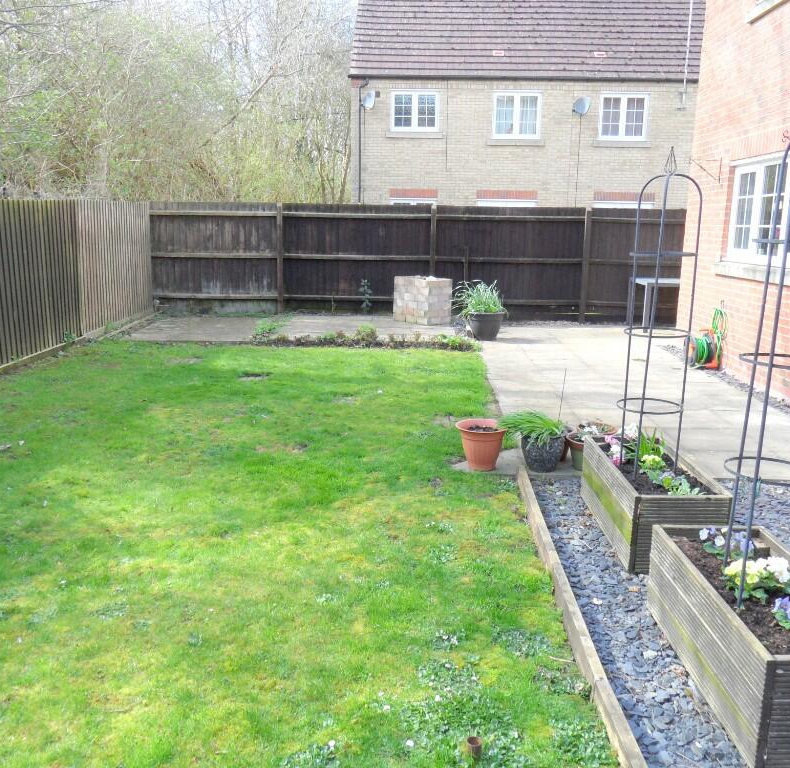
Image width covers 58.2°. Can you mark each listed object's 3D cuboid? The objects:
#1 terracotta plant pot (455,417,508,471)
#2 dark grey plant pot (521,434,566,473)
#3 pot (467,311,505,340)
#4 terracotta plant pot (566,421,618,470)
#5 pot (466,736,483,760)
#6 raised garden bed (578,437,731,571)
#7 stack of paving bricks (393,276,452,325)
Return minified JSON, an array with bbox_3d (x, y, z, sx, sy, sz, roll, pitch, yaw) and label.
[{"bbox_3d":[0.565,0.404,4.632,0.325,0.285,0.325,1,13,2],"label":"terracotta plant pot"},{"bbox_3d":[0.962,0.431,4.617,0.282,0.243,0.282,1,13,2],"label":"dark grey plant pot"},{"bbox_3d":[1.266,-0.803,9.830,0.510,0.375,0.510,1,13,2],"label":"pot"},{"bbox_3d":[1.275,0.435,4.660,0.300,0.225,0.300,1,13,2],"label":"terracotta plant pot"},{"bbox_3d":[0.236,1.083,2.110,0.044,0.053,0.044,1,13,0],"label":"pot"},{"bbox_3d":[1.297,0.588,3.673,0.430,0.365,0.926,1,13,0],"label":"raised garden bed"},{"bbox_3d":[0.441,-1.351,11.461,0.490,0.705,0.820,-10,16,-39],"label":"stack of paving bricks"}]

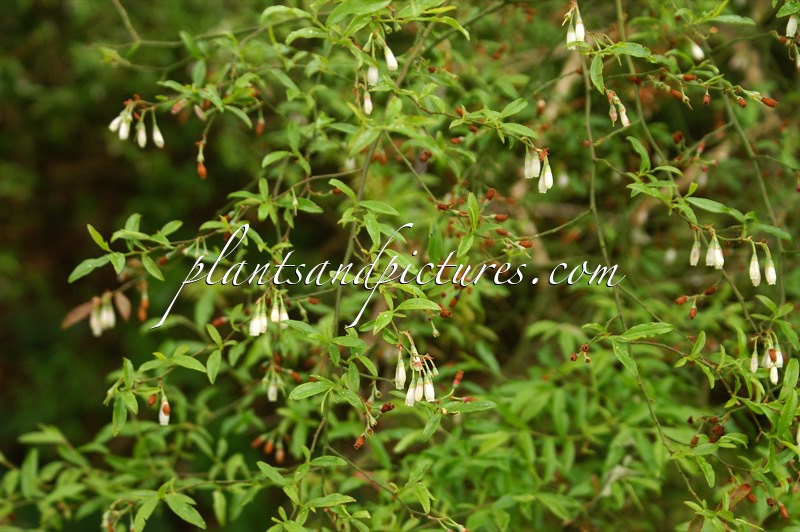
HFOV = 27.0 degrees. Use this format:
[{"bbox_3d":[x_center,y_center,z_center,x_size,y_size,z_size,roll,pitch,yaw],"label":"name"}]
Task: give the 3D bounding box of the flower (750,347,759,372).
[{"bbox_3d":[0.149,0.040,0.700,0.003,0.011,0.003,2,7,0],"label":"flower"}]

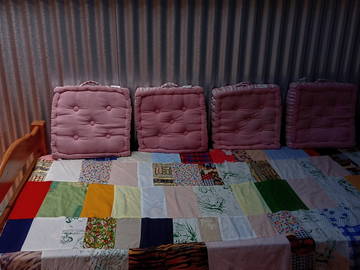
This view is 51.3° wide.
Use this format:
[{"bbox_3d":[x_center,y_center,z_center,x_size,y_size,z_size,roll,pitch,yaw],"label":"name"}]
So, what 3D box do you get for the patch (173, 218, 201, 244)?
[{"bbox_3d":[0.024,0.375,1.468,0.106,0.020,0.167,0,22,-3],"label":"patch"}]

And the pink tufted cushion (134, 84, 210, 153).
[{"bbox_3d":[-0.043,-0.090,2.107,0.385,0.357,0.110,-1,10,-4],"label":"pink tufted cushion"}]

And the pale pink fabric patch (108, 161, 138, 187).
[{"bbox_3d":[-0.281,0.194,1.903,0.144,0.020,0.275,0,22,-3],"label":"pale pink fabric patch"}]

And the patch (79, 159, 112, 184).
[{"bbox_3d":[-0.431,0.189,1.909,0.163,0.020,0.268,-1,22,-5],"label":"patch"}]

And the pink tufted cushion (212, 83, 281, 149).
[{"bbox_3d":[0.375,-0.102,2.156,0.386,0.355,0.110,-3,11,-6],"label":"pink tufted cushion"}]

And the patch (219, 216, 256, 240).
[{"bbox_3d":[0.215,0.356,1.439,0.124,0.012,0.143,-1,22,-5],"label":"patch"}]

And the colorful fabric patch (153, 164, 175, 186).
[{"bbox_3d":[-0.079,0.200,1.900,0.109,0.020,0.256,0,22,-3],"label":"colorful fabric patch"}]

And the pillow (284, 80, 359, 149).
[{"bbox_3d":[0.849,-0.112,2.248,0.393,0.385,0.095,-2,11,-6],"label":"pillow"}]

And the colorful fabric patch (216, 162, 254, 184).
[{"bbox_3d":[0.286,0.190,1.860,0.164,0.012,0.229,-1,22,-5],"label":"colorful fabric patch"}]

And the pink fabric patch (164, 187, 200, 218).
[{"bbox_3d":[0.006,0.296,1.663,0.138,0.020,0.268,0,22,-3],"label":"pink fabric patch"}]

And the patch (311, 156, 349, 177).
[{"bbox_3d":[0.777,0.160,1.956,0.116,0.012,0.228,-1,22,-5],"label":"patch"}]

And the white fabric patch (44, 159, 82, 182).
[{"bbox_3d":[-0.573,0.177,1.858,0.169,0.012,0.238,-1,22,-5],"label":"white fabric patch"}]

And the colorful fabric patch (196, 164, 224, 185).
[{"bbox_3d":[0.150,0.191,1.853,0.104,0.012,0.239,-1,22,-5],"label":"colorful fabric patch"}]

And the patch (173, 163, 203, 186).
[{"bbox_3d":[0.043,0.200,1.905,0.143,0.020,0.256,0,22,-2],"label":"patch"}]

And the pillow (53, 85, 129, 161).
[{"bbox_3d":[-0.469,-0.076,2.027,0.405,0.380,0.110,0,9,-6],"label":"pillow"}]

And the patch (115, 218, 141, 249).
[{"bbox_3d":[-0.190,0.365,1.400,0.094,0.012,0.184,-1,22,-5],"label":"patch"}]

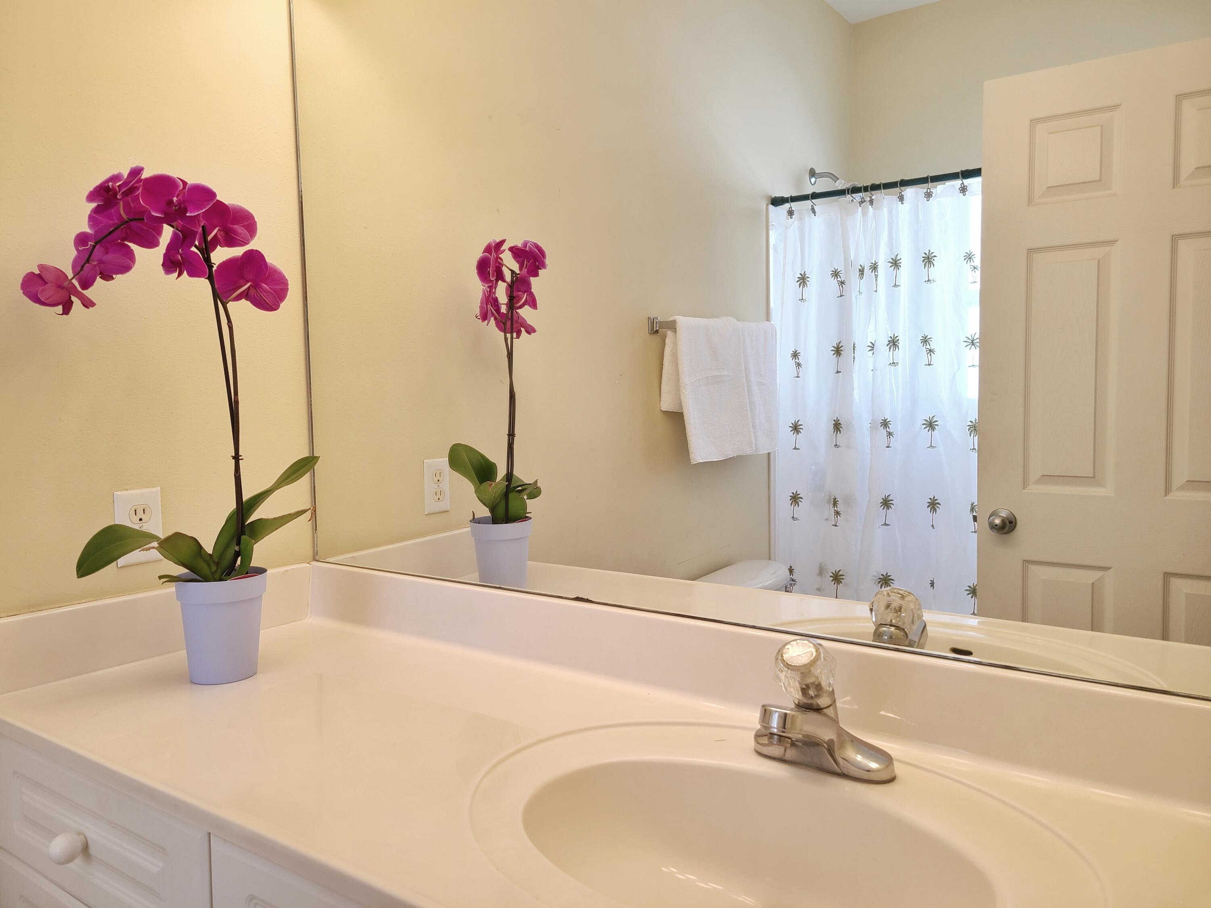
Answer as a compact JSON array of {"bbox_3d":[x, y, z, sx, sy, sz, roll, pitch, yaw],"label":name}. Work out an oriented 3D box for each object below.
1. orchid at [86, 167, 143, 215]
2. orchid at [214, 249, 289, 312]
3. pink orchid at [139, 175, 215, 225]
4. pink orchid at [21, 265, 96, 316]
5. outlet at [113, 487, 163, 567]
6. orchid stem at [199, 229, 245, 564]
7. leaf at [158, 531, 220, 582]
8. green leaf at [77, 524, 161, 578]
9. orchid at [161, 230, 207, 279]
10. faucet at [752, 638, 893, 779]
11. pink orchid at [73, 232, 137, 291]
[{"bbox_3d":[-0.626,-0.335,1.160,0.073,0.064,0.048,0,4,9],"label":"orchid"},{"bbox_3d":[-0.504,-0.247,1.293,0.100,0.086,0.040,-2,5,-16],"label":"orchid"},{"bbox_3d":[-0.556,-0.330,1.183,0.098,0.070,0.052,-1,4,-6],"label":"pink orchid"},{"bbox_3d":[-0.716,-0.215,1.190,0.046,0.064,0.088,1,5,25],"label":"pink orchid"},{"bbox_3d":[-0.715,0.112,1.392,0.007,0.114,0.070,2,5,37],"label":"outlet"},{"bbox_3d":[-0.531,-0.067,1.263,0.033,0.478,0.042,2,5,35],"label":"orchid stem"},{"bbox_3d":[-0.568,0.143,1.243,0.050,0.077,0.088,2,5,35],"label":"leaf"},{"bbox_3d":[-0.651,0.128,1.228,0.050,0.065,0.122,2,5,35],"label":"green leaf"},{"bbox_3d":[-0.556,-0.268,1.205,0.066,0.074,0.038,2,5,30],"label":"orchid"},{"bbox_3d":[0.210,0.270,0.954,0.155,0.149,0.153,2,5,35],"label":"faucet"},{"bbox_3d":[-0.680,-0.263,1.232,0.084,0.078,0.042,-2,5,-16],"label":"pink orchid"}]

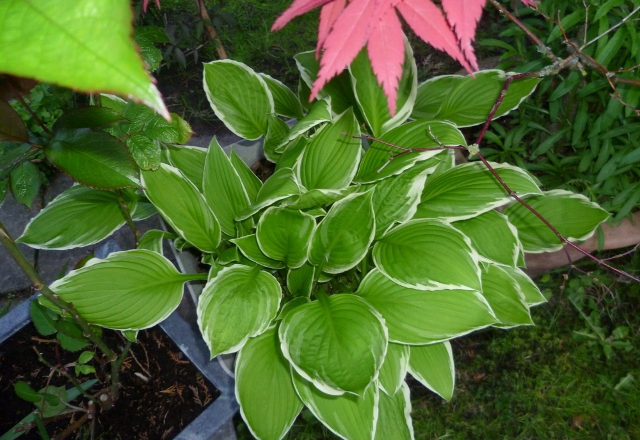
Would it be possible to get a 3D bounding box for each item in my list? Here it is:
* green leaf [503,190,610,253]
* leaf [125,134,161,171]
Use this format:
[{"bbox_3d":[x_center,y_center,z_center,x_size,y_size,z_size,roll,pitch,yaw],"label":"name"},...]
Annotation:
[{"bbox_3d":[0.391,0.003,0.860,0.202,0.032,0.110,-1,53,-8],"label":"green leaf"},{"bbox_3d":[-0.194,-0.075,0.578,0.034,0.012,0.044,-20,83,-12],"label":"leaf"}]

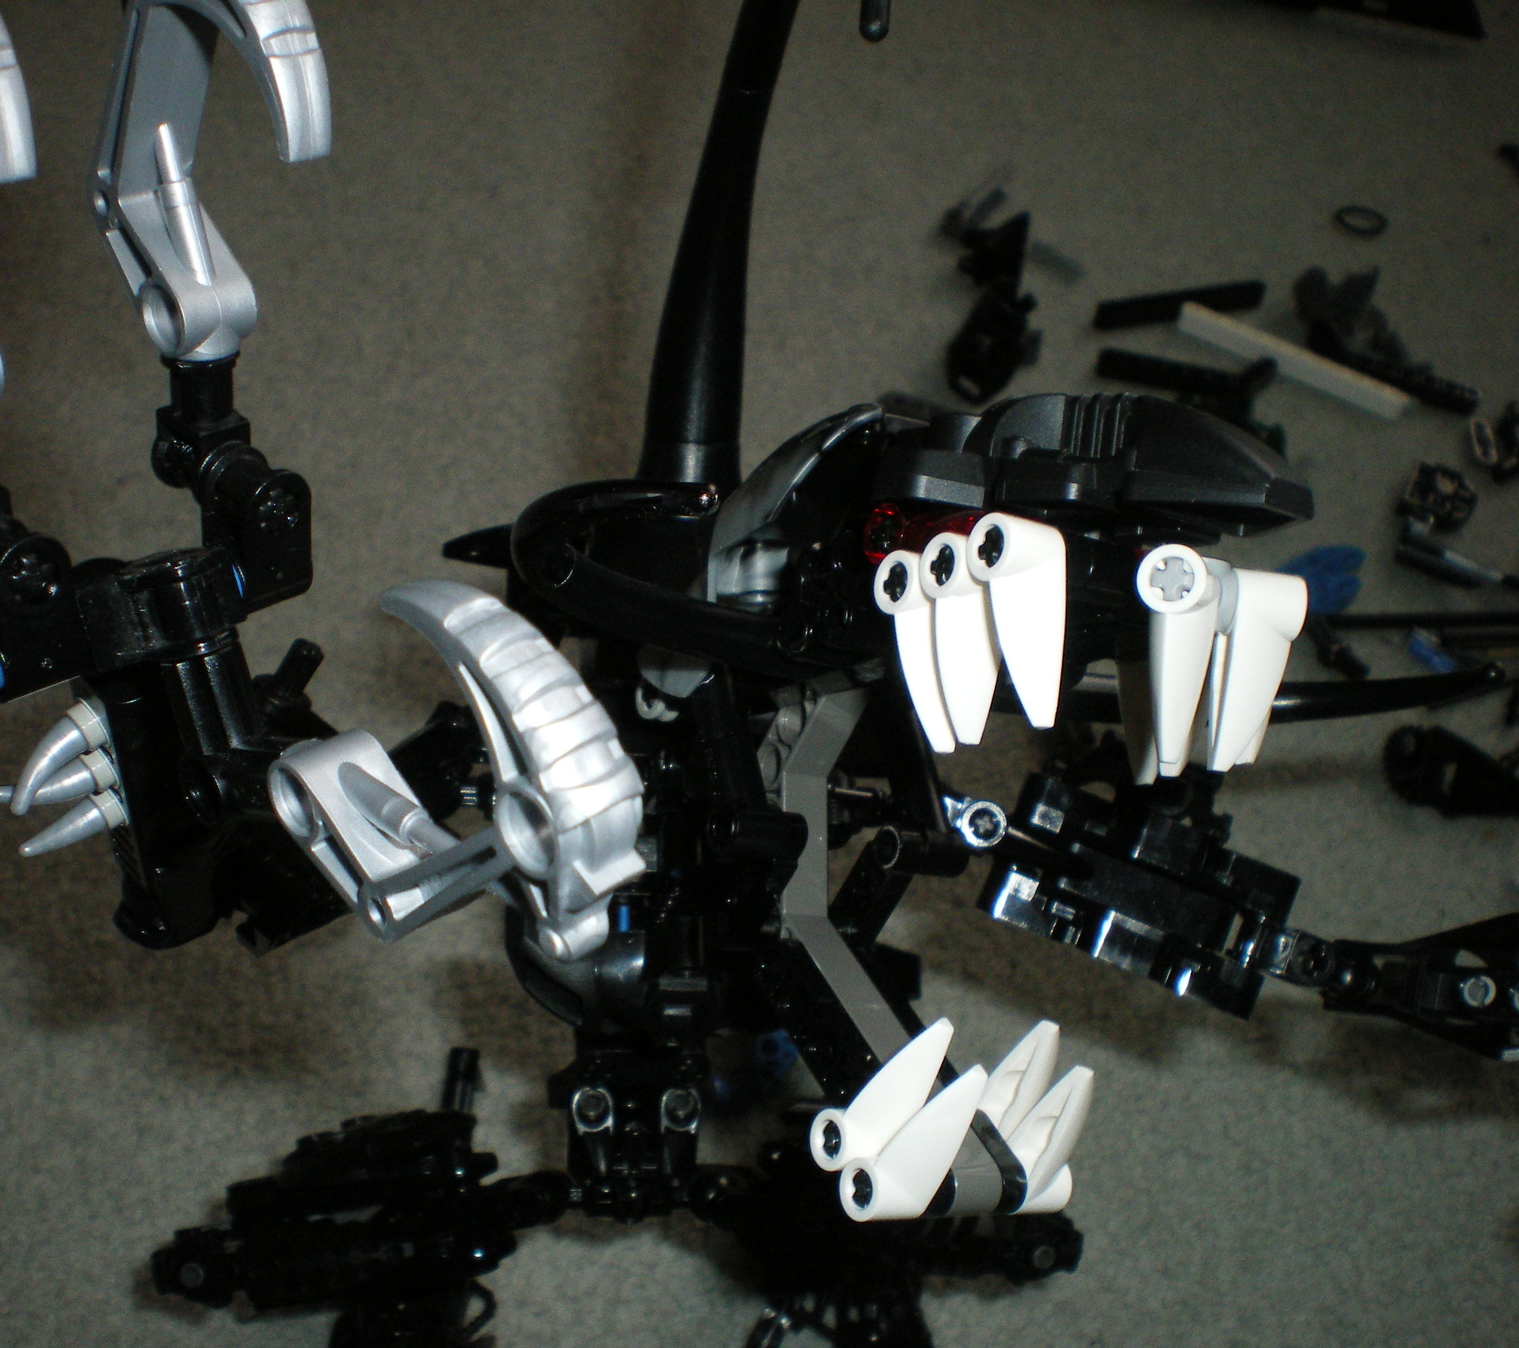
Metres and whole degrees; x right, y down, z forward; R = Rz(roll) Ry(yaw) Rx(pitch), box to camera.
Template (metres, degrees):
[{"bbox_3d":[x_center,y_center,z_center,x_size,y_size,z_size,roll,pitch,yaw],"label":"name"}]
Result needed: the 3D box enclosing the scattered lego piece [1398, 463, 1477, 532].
[{"bbox_3d":[0.213,-0.055,0.588,0.023,0.013,0.021,11,45,10],"label":"scattered lego piece"}]

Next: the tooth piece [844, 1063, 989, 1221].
[{"bbox_3d":[0.019,0.055,0.220,0.008,0.023,0.007,9,31,-36],"label":"tooth piece"}]

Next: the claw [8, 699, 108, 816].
[{"bbox_3d":[-0.080,0.010,0.212,0.014,0.007,0.005,-38,13,-14],"label":"claw"}]

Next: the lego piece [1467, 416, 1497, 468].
[{"bbox_3d":[0.257,-0.083,0.665,0.008,0.008,0.020,6,45,3],"label":"lego piece"}]

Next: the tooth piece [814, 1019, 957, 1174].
[{"bbox_3d":[0.015,0.051,0.226,0.008,0.023,0.007,9,31,-36],"label":"tooth piece"}]

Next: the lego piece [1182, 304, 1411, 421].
[{"bbox_3d":[0.198,-0.116,0.695,0.092,0.008,0.008,29,50,23],"label":"lego piece"}]

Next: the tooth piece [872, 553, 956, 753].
[{"bbox_3d":[0.019,-0.002,0.219,0.008,0.007,0.023,7,75,-34],"label":"tooth piece"}]

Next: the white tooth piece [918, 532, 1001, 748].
[{"bbox_3d":[0.023,-0.004,0.214,0.008,0.023,0.007,7,-3,-34],"label":"white tooth piece"}]

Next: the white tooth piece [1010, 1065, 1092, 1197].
[{"bbox_3d":[0.037,0.058,0.233,0.008,0.025,0.008,3,36,-29],"label":"white tooth piece"}]

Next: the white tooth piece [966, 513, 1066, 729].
[{"bbox_3d":[0.029,-0.006,0.208,0.008,0.025,0.008,-1,0,-30],"label":"white tooth piece"}]

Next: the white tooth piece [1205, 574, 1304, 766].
[{"bbox_3d":[0.054,0.000,0.203,0.008,0.025,0.008,-1,15,-12],"label":"white tooth piece"}]

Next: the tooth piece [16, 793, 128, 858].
[{"bbox_3d":[-0.081,0.018,0.220,0.014,0.006,0.005,-26,50,-14],"label":"tooth piece"}]

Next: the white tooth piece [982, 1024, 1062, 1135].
[{"bbox_3d":[0.034,0.053,0.238,0.008,0.025,0.008,3,36,-29],"label":"white tooth piece"}]

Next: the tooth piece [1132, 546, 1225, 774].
[{"bbox_3d":[0.045,-0.002,0.204,0.008,0.025,0.008,3,0,15],"label":"tooth piece"}]

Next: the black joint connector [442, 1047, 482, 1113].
[{"bbox_3d":[-0.053,0.072,0.332,0.005,0.005,0.013,14,81,1],"label":"black joint connector"}]

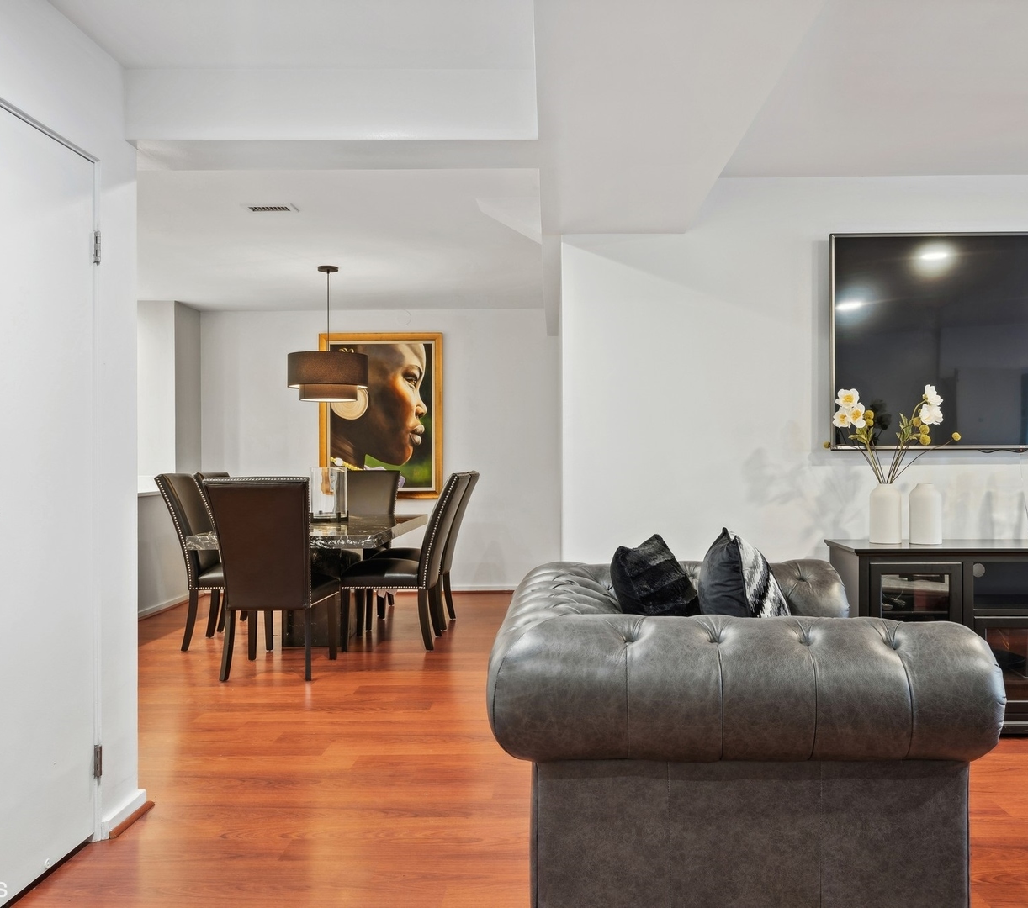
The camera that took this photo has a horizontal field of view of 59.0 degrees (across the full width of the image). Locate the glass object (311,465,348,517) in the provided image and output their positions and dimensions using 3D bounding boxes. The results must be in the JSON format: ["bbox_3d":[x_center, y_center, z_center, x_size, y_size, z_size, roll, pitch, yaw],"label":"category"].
[{"bbox_3d":[-1.223,0.272,6.062,0.200,0.355,0.200,0,0,4],"label":"glass object"}]

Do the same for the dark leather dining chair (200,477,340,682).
[{"bbox_3d":[-1.265,0.635,4.840,0.530,1.055,0.695,0,0,0],"label":"dark leather dining chair"}]

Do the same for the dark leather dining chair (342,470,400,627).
[{"bbox_3d":[-1.183,0.663,6.925,0.525,1.085,0.715,0,0,4],"label":"dark leather dining chair"}]

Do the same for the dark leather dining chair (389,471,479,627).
[{"bbox_3d":[-0.635,0.663,6.428,0.715,1.085,0.525,0,0,4],"label":"dark leather dining chair"}]

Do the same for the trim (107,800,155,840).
[{"bbox_3d":[-1.245,1.195,2.972,0.020,0.020,0.258,0,0,3],"label":"trim"}]

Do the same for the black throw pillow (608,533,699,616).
[{"bbox_3d":[0.447,0.461,2.814,0.160,0.430,0.430,-22,-12,30],"label":"black throw pillow"}]

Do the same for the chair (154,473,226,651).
[{"bbox_3d":[-1.813,0.663,5.775,0.715,1.085,0.525,0,0,4],"label":"chair"}]

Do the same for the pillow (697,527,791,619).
[{"bbox_3d":[0.674,0.461,2.635,0.200,0.450,0.450,-10,-1,11],"label":"pillow"}]

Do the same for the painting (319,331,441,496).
[{"bbox_3d":[-1.165,-0.333,7.974,1.100,1.446,0.045,0,0,4],"label":"painting"}]

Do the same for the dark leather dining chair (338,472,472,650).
[{"bbox_3d":[-0.646,0.637,5.554,0.710,1.050,0.515,0,0,4],"label":"dark leather dining chair"}]

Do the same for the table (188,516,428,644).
[{"bbox_3d":[-1.226,0.827,5.863,1.050,0.755,1.740,0,0,4],"label":"table"}]

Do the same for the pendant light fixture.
[{"bbox_3d":[-1.175,-0.757,5.743,0.505,0.840,0.505,0,0,2],"label":"pendant light fixture"}]

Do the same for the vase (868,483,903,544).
[{"bbox_3d":[1.610,0.258,3.936,0.127,0.257,0.127,0,0,2],"label":"vase"}]

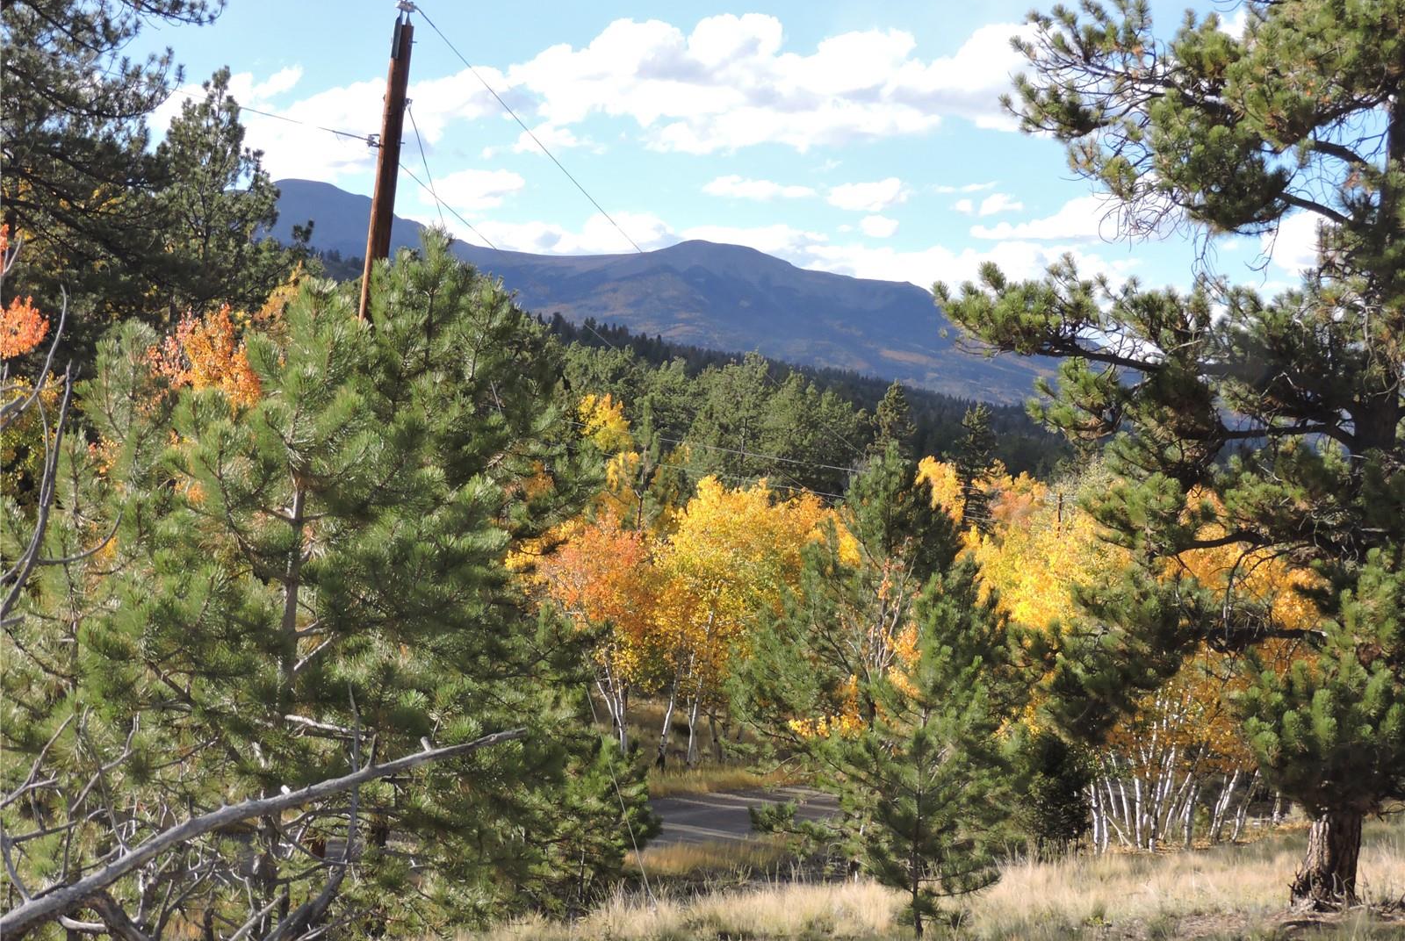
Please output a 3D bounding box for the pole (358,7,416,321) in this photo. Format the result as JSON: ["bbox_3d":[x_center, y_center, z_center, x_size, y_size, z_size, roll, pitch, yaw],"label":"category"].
[{"bbox_3d":[-3.460,-0.250,28.500,0.300,8.900,0.300,7,0,0],"label":"pole"}]

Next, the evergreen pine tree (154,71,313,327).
[{"bbox_3d":[-9.000,-1.600,52.000,4.000,11.500,4.000,4,0,0],"label":"evergreen pine tree"}]

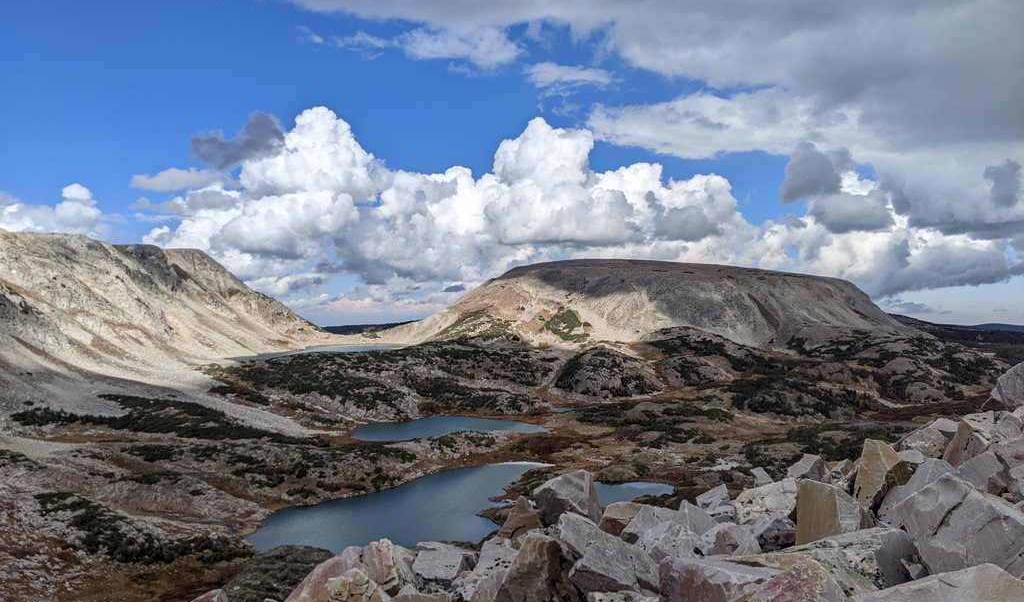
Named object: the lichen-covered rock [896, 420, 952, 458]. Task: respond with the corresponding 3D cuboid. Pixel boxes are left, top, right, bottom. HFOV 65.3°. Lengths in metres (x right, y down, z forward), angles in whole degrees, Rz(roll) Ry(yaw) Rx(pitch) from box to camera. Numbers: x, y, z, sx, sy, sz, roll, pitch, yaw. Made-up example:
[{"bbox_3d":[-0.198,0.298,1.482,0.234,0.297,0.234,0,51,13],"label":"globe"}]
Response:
[{"bbox_3d":[5.074,1.712,9.800,0.660,0.420,0.500,-1,-2,25],"label":"lichen-covered rock"}]

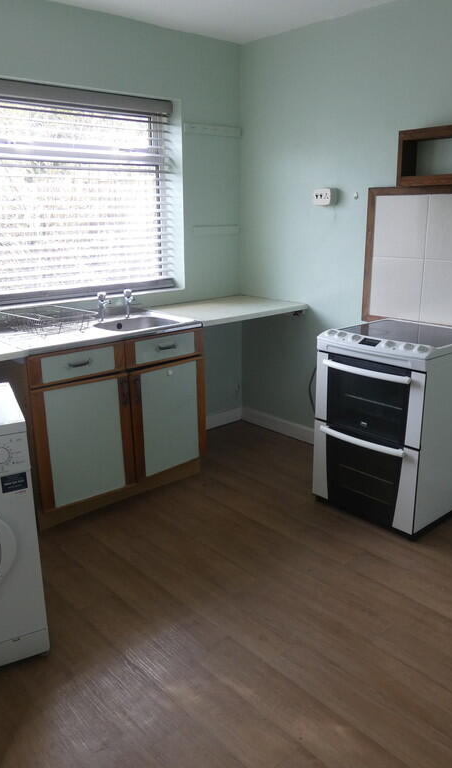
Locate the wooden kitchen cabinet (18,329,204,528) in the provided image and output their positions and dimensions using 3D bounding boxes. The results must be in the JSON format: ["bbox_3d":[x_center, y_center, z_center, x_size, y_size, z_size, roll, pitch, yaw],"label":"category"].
[{"bbox_3d":[-0.662,0.153,3.172,1.002,0.856,0.559,-14,21,-40],"label":"wooden kitchen cabinet"}]

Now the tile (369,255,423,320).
[{"bbox_3d":[0.917,-0.513,3.174,0.012,0.311,0.309,-14,21,-40],"label":"tile"}]

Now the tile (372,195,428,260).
[{"bbox_3d":[0.914,-0.814,3.088,0.012,0.310,0.309,-14,21,-40],"label":"tile"}]

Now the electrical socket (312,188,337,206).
[{"bbox_3d":[0.570,-1.067,3.383,0.058,0.090,0.120,-14,21,-40],"label":"electrical socket"}]

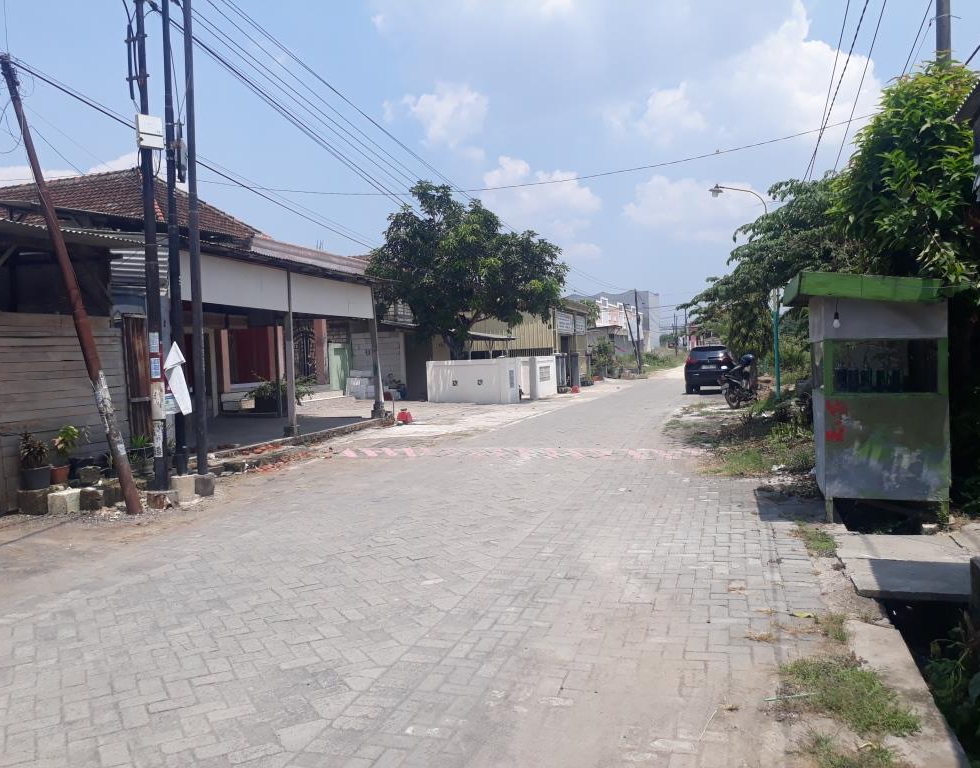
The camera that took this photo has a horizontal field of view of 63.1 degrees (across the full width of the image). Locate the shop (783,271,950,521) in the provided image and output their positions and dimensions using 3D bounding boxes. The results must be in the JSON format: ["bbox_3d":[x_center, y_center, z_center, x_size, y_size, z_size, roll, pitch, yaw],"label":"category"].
[{"bbox_3d":[3.369,0.109,7.258,1.200,2.130,1.500,-1,2,14],"label":"shop"}]

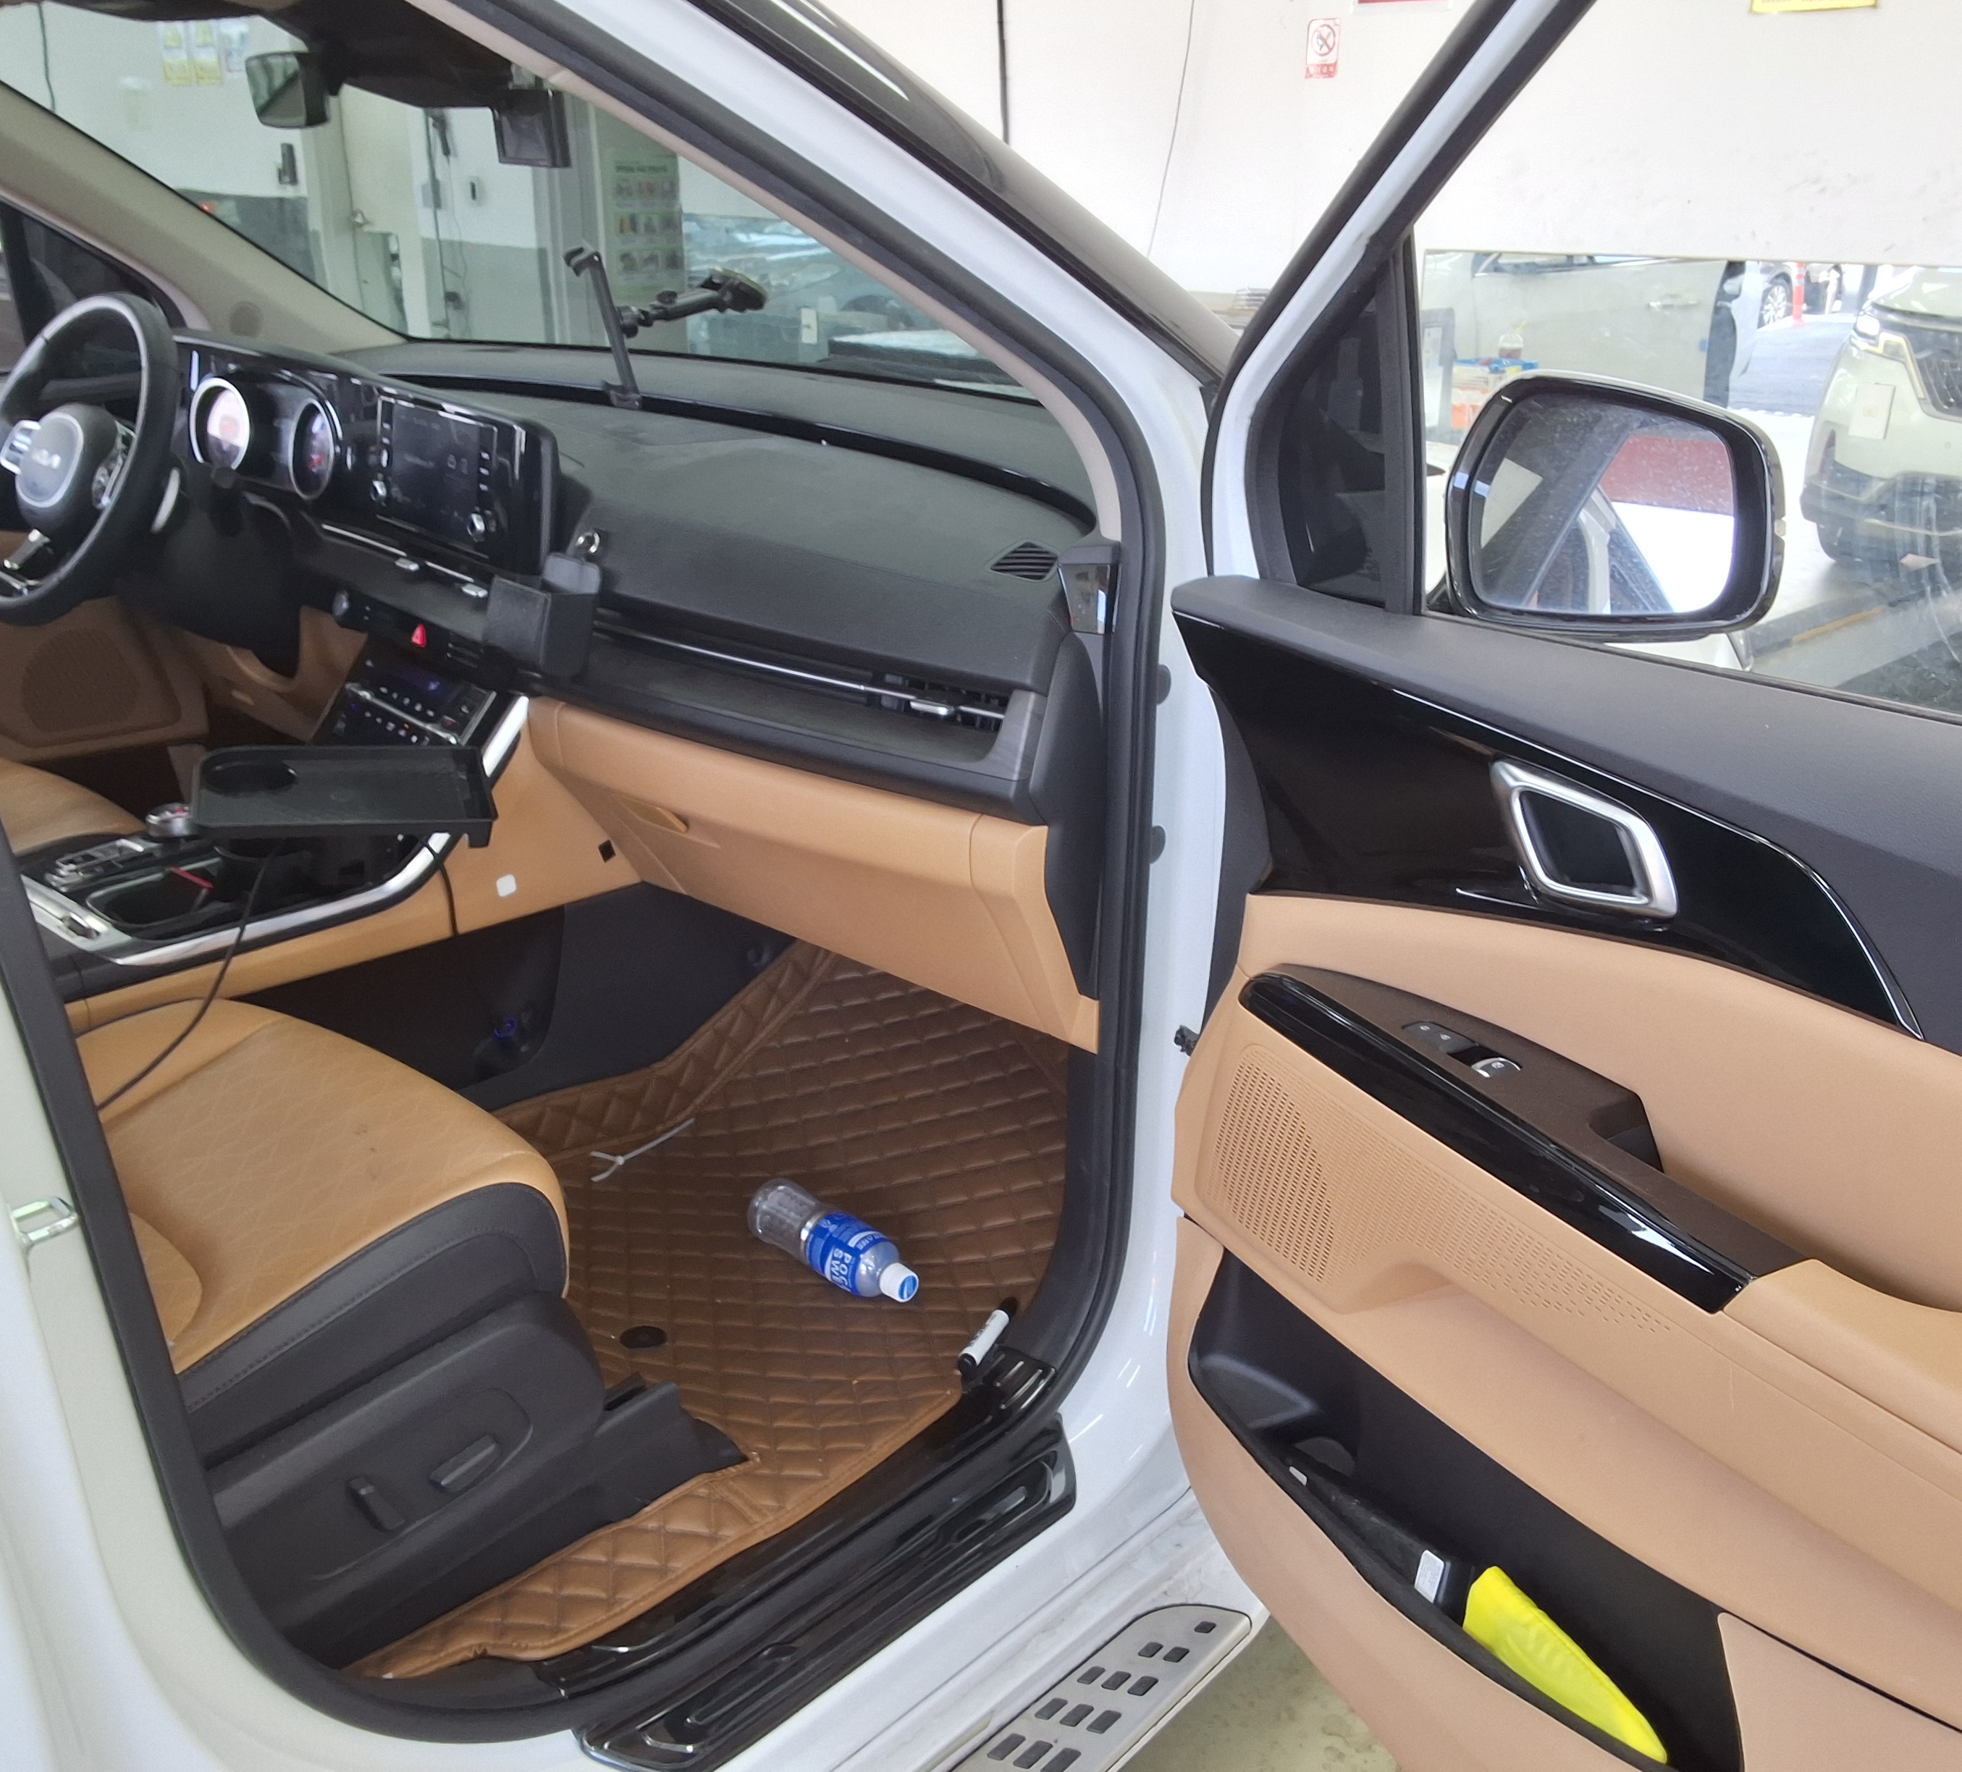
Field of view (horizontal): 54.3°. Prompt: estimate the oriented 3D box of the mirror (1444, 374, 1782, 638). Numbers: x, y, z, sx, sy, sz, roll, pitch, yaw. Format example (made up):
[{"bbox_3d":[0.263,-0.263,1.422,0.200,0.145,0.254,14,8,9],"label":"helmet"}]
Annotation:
[{"bbox_3d":[0.428,-0.253,1.237,0.220,0.165,0.110,18,27,41],"label":"mirror"}]

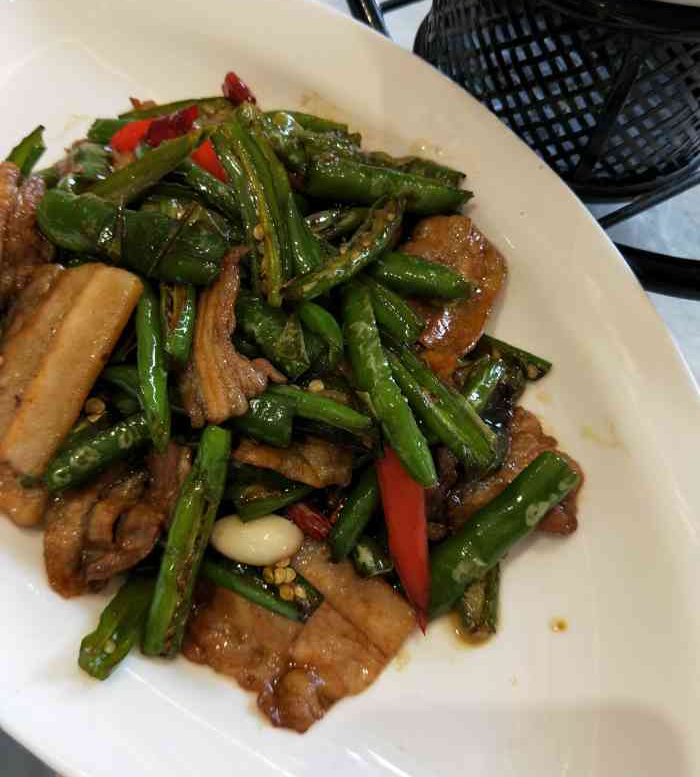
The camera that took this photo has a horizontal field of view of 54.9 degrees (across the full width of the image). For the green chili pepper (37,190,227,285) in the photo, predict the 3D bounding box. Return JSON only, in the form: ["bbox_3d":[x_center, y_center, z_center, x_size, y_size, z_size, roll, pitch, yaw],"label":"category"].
[{"bbox_3d":[-0.078,-0.054,0.239,0.064,0.014,0.020,15,63,2],"label":"green chili pepper"}]

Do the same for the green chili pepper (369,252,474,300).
[{"bbox_3d":[0.026,-0.042,0.255,0.043,0.011,0.012,12,63,-13],"label":"green chili pepper"}]

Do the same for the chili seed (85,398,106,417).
[{"bbox_3d":[-0.086,0.006,0.229,0.006,0.002,0.005,0,64,-5],"label":"chili seed"}]

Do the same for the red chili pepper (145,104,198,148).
[{"bbox_3d":[-0.071,-0.106,0.271,0.008,0.006,0.026,40,63,14],"label":"red chili pepper"}]

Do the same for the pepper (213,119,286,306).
[{"bbox_3d":[-0.037,-0.066,0.246,0.013,0.007,0.086,-13,63,-11],"label":"pepper"}]

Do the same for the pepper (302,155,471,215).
[{"bbox_3d":[0.015,-0.080,0.266,0.065,0.013,0.016,5,63,-8],"label":"pepper"}]

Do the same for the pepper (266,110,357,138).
[{"bbox_3d":[-0.016,-0.114,0.291,0.037,0.007,0.009,6,63,-11],"label":"pepper"}]

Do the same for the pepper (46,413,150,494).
[{"bbox_3d":[-0.080,0.019,0.221,0.039,0.007,0.008,-35,72,-25],"label":"pepper"}]

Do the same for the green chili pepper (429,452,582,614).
[{"bbox_3d":[0.049,0.045,0.215,0.063,0.012,0.013,-38,73,-17],"label":"green chili pepper"}]

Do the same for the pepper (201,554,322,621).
[{"bbox_3d":[-0.029,0.060,0.206,0.037,0.006,0.010,16,63,6],"label":"pepper"}]

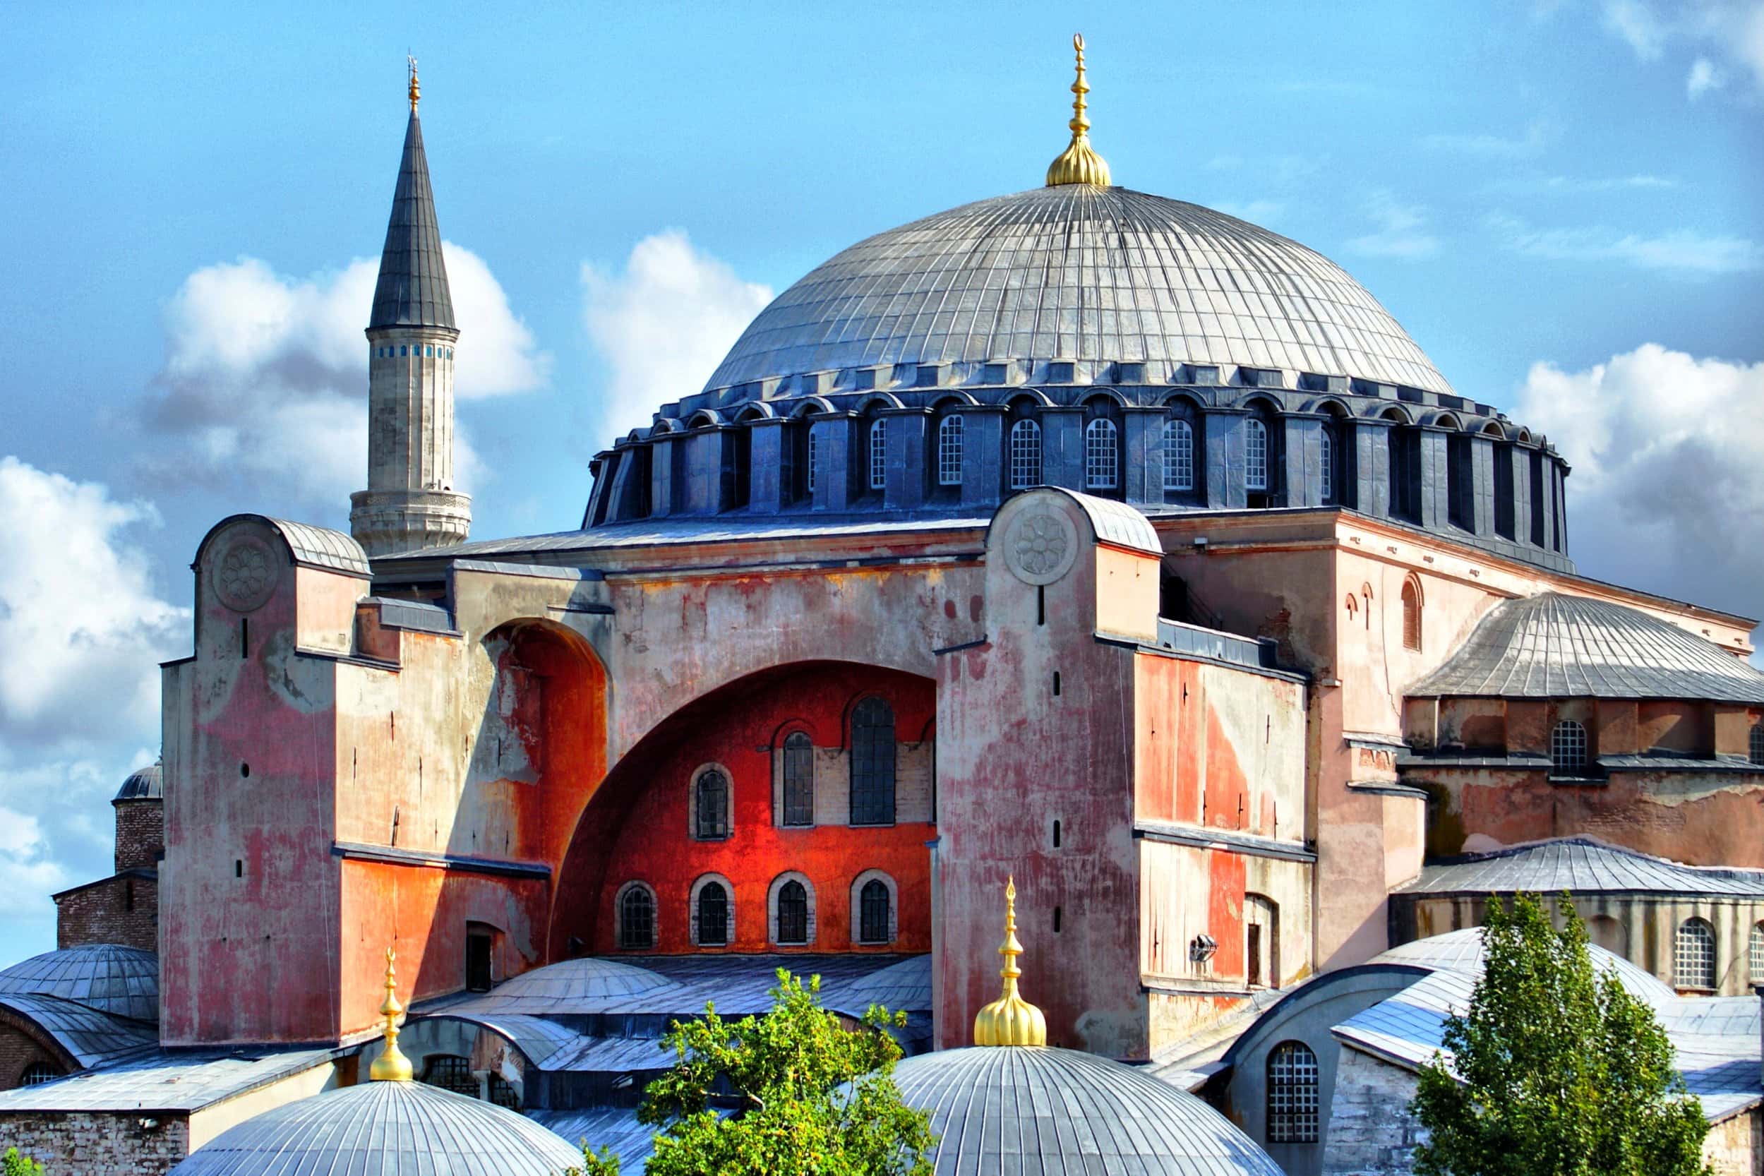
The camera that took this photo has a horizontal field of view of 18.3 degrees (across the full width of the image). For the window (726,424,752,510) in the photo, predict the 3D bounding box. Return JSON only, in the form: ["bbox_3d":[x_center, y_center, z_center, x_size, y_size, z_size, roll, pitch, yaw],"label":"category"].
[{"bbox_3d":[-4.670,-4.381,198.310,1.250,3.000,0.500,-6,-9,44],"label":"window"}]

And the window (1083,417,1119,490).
[{"bbox_3d":[7.616,-4.601,189.378,1.130,2.470,0.300,0,-6,-1],"label":"window"}]

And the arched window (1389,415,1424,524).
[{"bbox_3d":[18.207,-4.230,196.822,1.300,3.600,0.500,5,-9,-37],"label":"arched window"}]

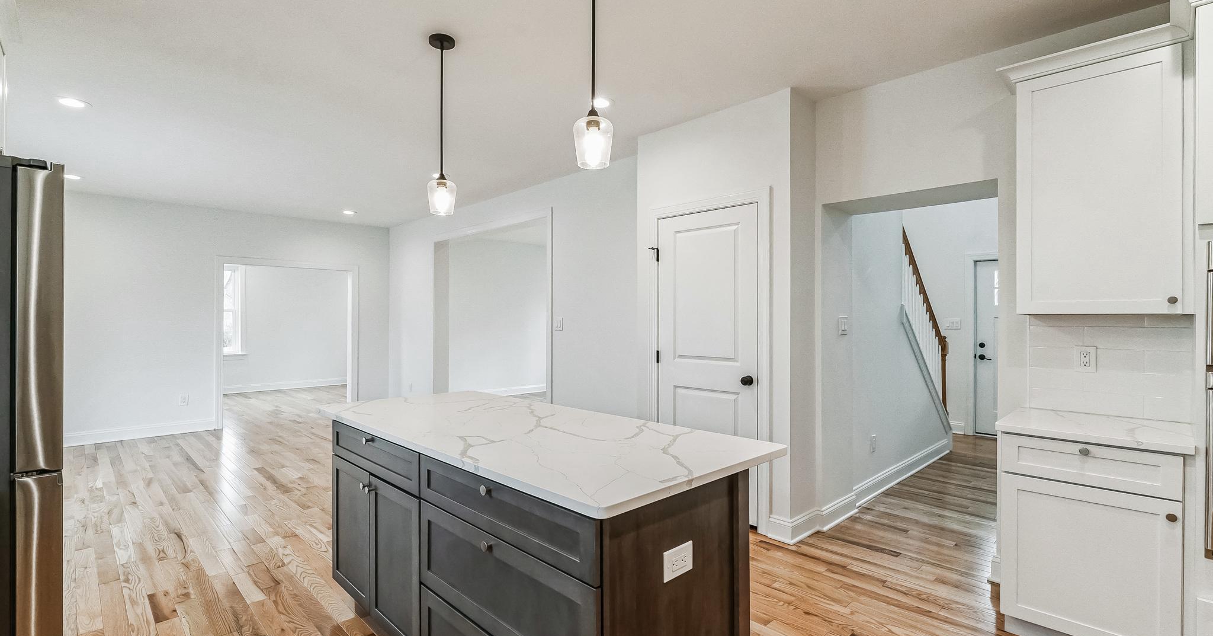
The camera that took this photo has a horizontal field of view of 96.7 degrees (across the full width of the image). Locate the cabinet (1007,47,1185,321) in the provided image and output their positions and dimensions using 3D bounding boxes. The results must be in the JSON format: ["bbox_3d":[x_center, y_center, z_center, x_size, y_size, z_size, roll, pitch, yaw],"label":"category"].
[{"bbox_3d":[2.167,-0.553,2.381,0.328,1.074,0.535,0,0,-45],"label":"cabinet"}]

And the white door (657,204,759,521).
[{"bbox_3d":[0.680,0.300,3.720,0.045,2.061,0.817,0,0,-45],"label":"white door"}]

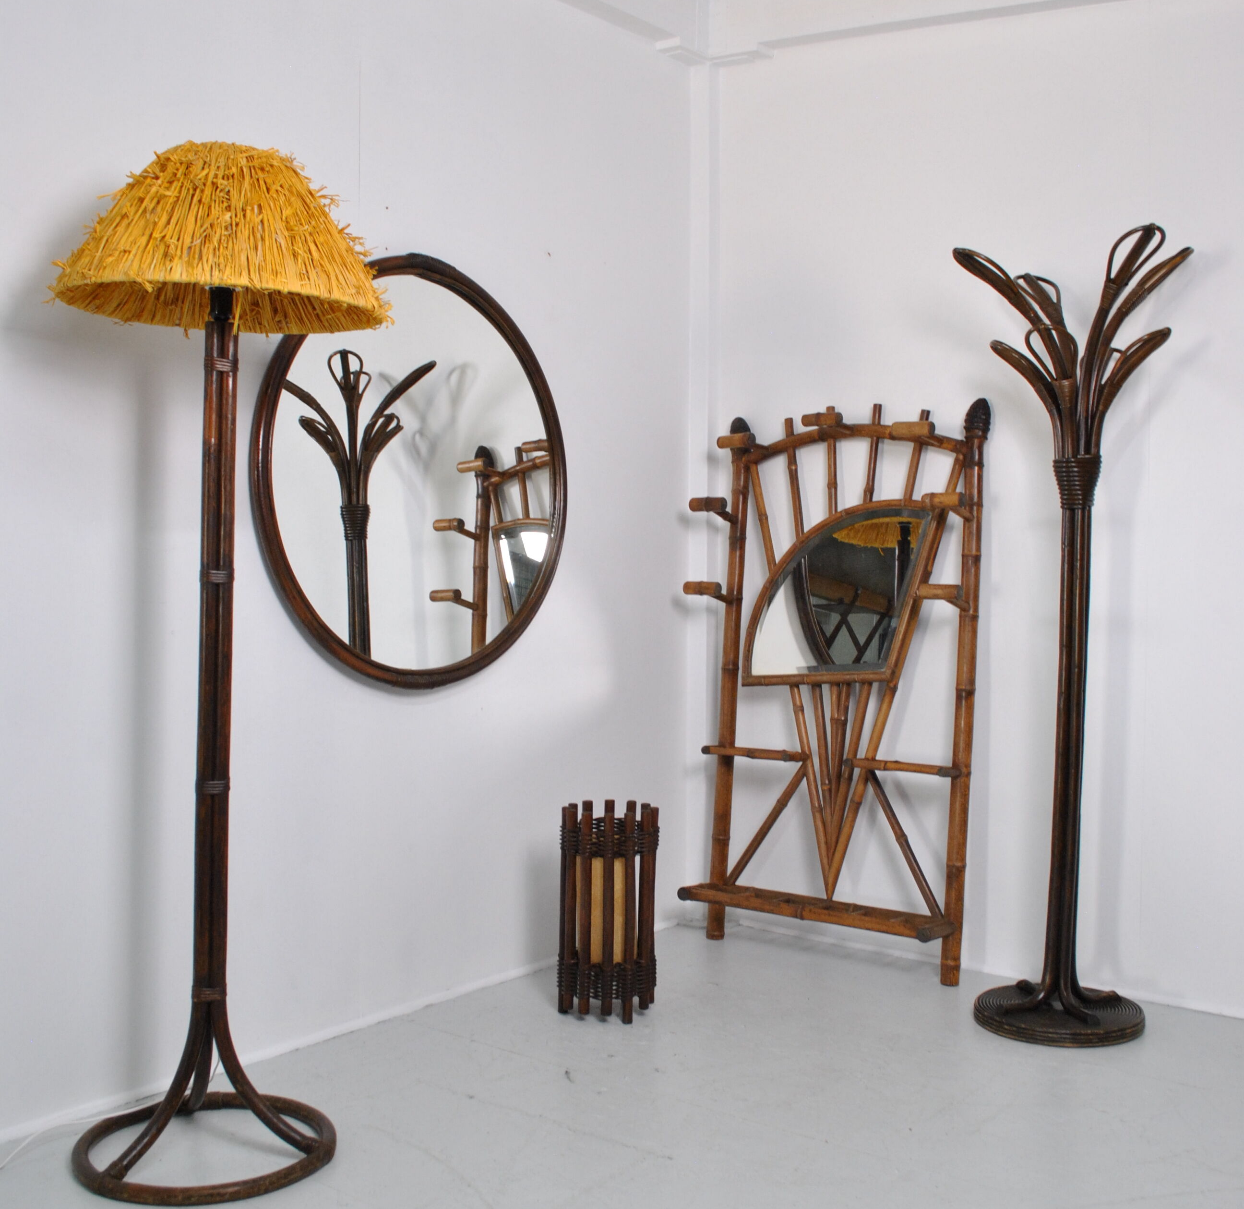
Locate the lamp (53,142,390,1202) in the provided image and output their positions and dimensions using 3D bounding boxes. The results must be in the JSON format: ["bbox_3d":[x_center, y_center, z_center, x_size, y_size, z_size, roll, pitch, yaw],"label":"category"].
[{"bbox_3d":[-0.699,0.099,2.435,0.560,1.715,0.560,0,2,-16],"label":"lamp"}]

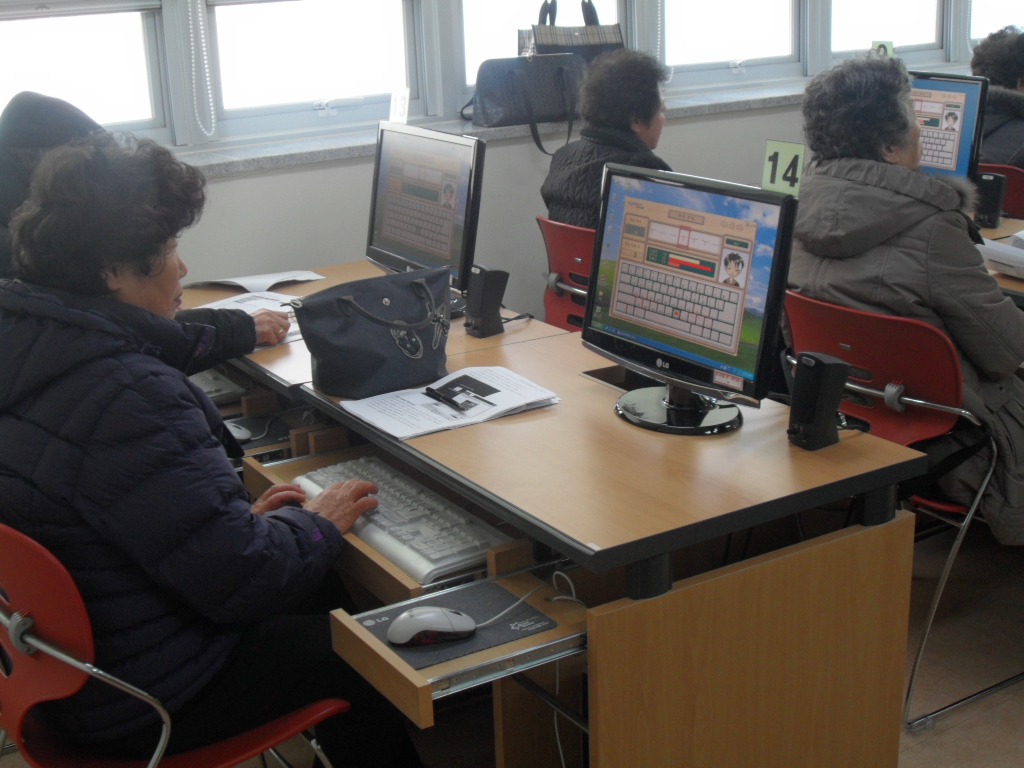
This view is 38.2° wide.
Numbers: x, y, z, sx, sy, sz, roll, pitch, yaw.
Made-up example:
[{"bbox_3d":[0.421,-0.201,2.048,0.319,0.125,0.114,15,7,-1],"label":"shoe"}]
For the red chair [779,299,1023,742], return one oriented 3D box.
[{"bbox_3d":[0.814,0.180,2.979,0.510,0.770,0.500,-12,20,-30],"label":"red chair"}]

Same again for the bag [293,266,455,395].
[{"bbox_3d":[-0.227,-0.093,2.523,0.310,0.183,0.138,-16,22,-38],"label":"bag"}]

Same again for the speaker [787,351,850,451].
[{"bbox_3d":[0.452,0.021,2.173,0.085,0.134,0.053,-13,20,-32],"label":"speaker"}]

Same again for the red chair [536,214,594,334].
[{"bbox_3d":[0.348,-0.050,3.763,0.510,0.770,0.500,-12,20,-30],"label":"red chair"}]

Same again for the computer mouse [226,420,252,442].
[{"bbox_3d":[-0.514,0.080,2.677,0.115,0.037,0.061,6,19,22],"label":"computer mouse"}]

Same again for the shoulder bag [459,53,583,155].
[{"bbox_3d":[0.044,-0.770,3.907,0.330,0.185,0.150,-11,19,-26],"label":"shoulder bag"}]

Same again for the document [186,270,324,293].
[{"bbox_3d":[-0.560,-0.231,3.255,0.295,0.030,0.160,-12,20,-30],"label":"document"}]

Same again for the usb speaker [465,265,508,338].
[{"bbox_3d":[-0.042,-0.163,2.813,0.083,0.133,0.053,-14,21,-35],"label":"usb speaker"}]

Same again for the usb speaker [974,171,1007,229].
[{"bbox_3d":[1.181,-0.456,3.640,0.053,0.133,0.082,9,20,30],"label":"usb speaker"}]

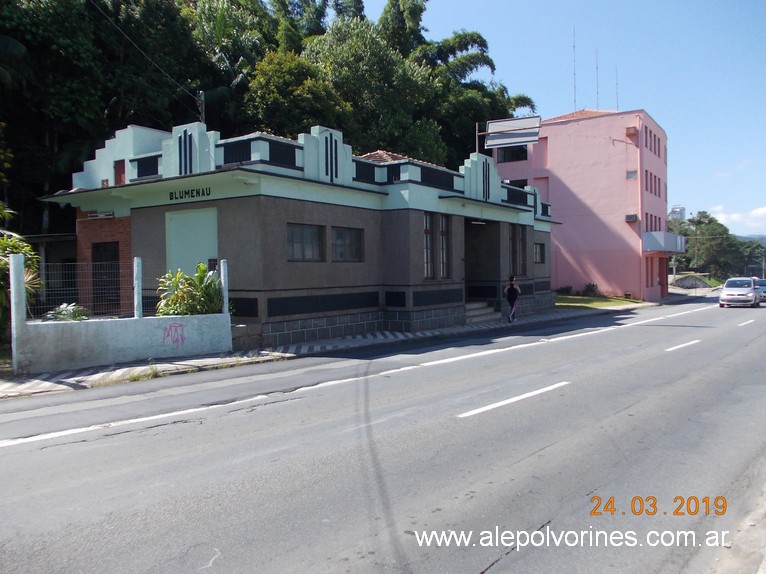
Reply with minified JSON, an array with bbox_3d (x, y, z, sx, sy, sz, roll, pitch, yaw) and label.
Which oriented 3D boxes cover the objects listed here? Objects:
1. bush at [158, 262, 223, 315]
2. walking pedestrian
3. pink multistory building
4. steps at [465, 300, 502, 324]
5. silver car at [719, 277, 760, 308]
[{"bbox_3d":[-4.279,0.115,13.701,1.400,1.300,1.200,-2,2,-40],"label":"bush"},{"bbox_3d":[4.698,0.453,22.497,0.520,1.640,0.550,0,2,36],"label":"walking pedestrian"},{"bbox_3d":[15.594,-5.866,46.458,11.500,13.200,9.800,0,2,34],"label":"pink multistory building"},{"bbox_3d":[3.309,0.885,22.702,0.850,0.740,3.000,0,2,34],"label":"steps"},{"bbox_3d":[19.365,0.262,33.528,1.670,1.530,3.850,0,2,36],"label":"silver car"}]

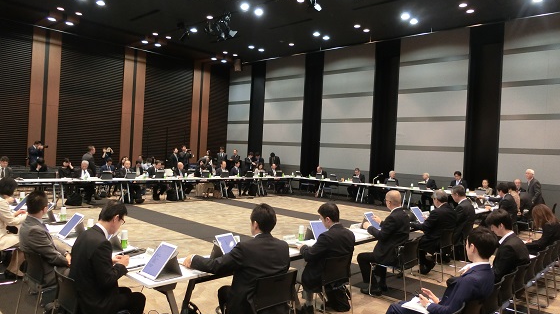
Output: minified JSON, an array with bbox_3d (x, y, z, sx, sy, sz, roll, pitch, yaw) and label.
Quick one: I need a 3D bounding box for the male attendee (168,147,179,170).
[{"bbox_3d":[-4.129,0.500,15.810,0.360,1.670,0.500,3,1,23],"label":"male attendee"}]

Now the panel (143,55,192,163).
[{"bbox_3d":[-5.443,-2.112,19.681,0.120,5.104,2.715,4,1,43],"label":"panel"}]

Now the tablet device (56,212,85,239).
[{"bbox_3d":[-2.362,0.774,4.571,0.230,0.305,0.015,4,-40,45],"label":"tablet device"}]

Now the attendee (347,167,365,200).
[{"bbox_3d":[3.047,1.074,16.200,0.520,1.270,0.800,4,1,43],"label":"attendee"}]

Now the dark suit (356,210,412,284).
[{"bbox_3d":[1.380,1.143,5.228,0.630,1.030,0.520,4,1,43],"label":"dark suit"}]

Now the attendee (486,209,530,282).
[{"bbox_3d":[2.161,1.167,4.278,0.800,1.250,0.500,3,1,42],"label":"attendee"}]

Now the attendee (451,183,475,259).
[{"bbox_3d":[3.106,1.173,7.114,0.740,1.310,0.520,4,1,43],"label":"attendee"}]

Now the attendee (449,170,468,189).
[{"bbox_3d":[5.845,1.176,13.345,0.550,1.360,0.780,3,1,42],"label":"attendee"}]

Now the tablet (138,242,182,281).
[{"bbox_3d":[-1.008,0.858,3.369,0.230,0.305,0.015,4,-39,43],"label":"tablet"}]

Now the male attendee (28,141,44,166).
[{"bbox_3d":[-8.292,0.317,13.709,0.550,1.652,0.500,3,1,-12],"label":"male attendee"}]

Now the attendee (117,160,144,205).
[{"bbox_3d":[-4.579,0.740,12.184,0.780,1.240,0.550,3,1,42],"label":"attendee"}]

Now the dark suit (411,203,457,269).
[{"bbox_3d":[2.316,1.188,6.111,0.640,1.020,0.530,4,1,43],"label":"dark suit"}]

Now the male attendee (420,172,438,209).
[{"bbox_3d":[5.152,1.188,13.997,0.780,1.250,0.550,2,1,-34],"label":"male attendee"}]

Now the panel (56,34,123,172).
[{"bbox_3d":[-7.907,-2.154,16.998,0.120,5.397,2.617,4,1,43],"label":"panel"}]

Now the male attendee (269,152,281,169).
[{"bbox_3d":[-0.261,0.669,18.211,0.520,1.650,0.420,3,1,30],"label":"male attendee"}]

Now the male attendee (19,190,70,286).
[{"bbox_3d":[-2.096,0.936,3.818,0.500,1.270,0.770,4,1,43],"label":"male attendee"}]

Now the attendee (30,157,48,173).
[{"bbox_3d":[-7.683,0.608,12.965,0.750,1.180,0.550,3,1,42],"label":"attendee"}]

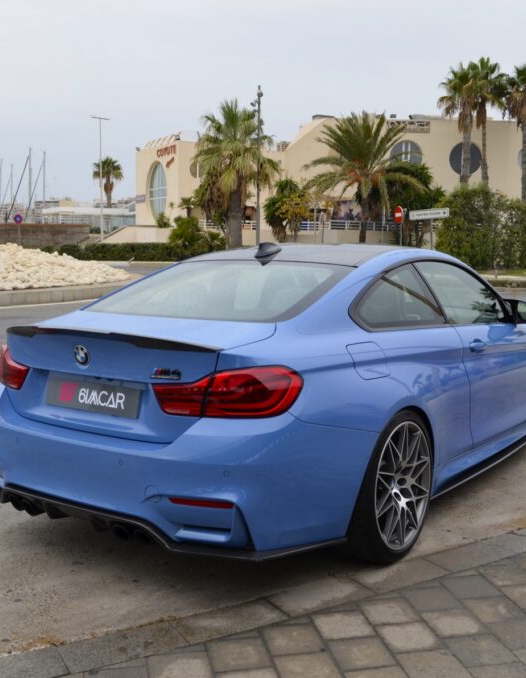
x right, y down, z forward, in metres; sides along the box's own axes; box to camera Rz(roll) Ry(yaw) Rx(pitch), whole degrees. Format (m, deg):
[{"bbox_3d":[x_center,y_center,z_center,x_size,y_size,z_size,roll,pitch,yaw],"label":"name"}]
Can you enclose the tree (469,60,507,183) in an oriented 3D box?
[{"bbox_3d":[16.110,-12.700,55.000,2.870,14.360,2.870,1,6,0],"label":"tree"}]

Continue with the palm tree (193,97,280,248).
[{"bbox_3d":[-1.520,-8.370,41.000,4.710,8.630,4.710,1,6,0],"label":"palm tree"}]

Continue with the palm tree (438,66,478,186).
[{"bbox_3d":[13.590,-12.110,53.000,2.900,13.570,2.900,1,6,0],"label":"palm tree"}]

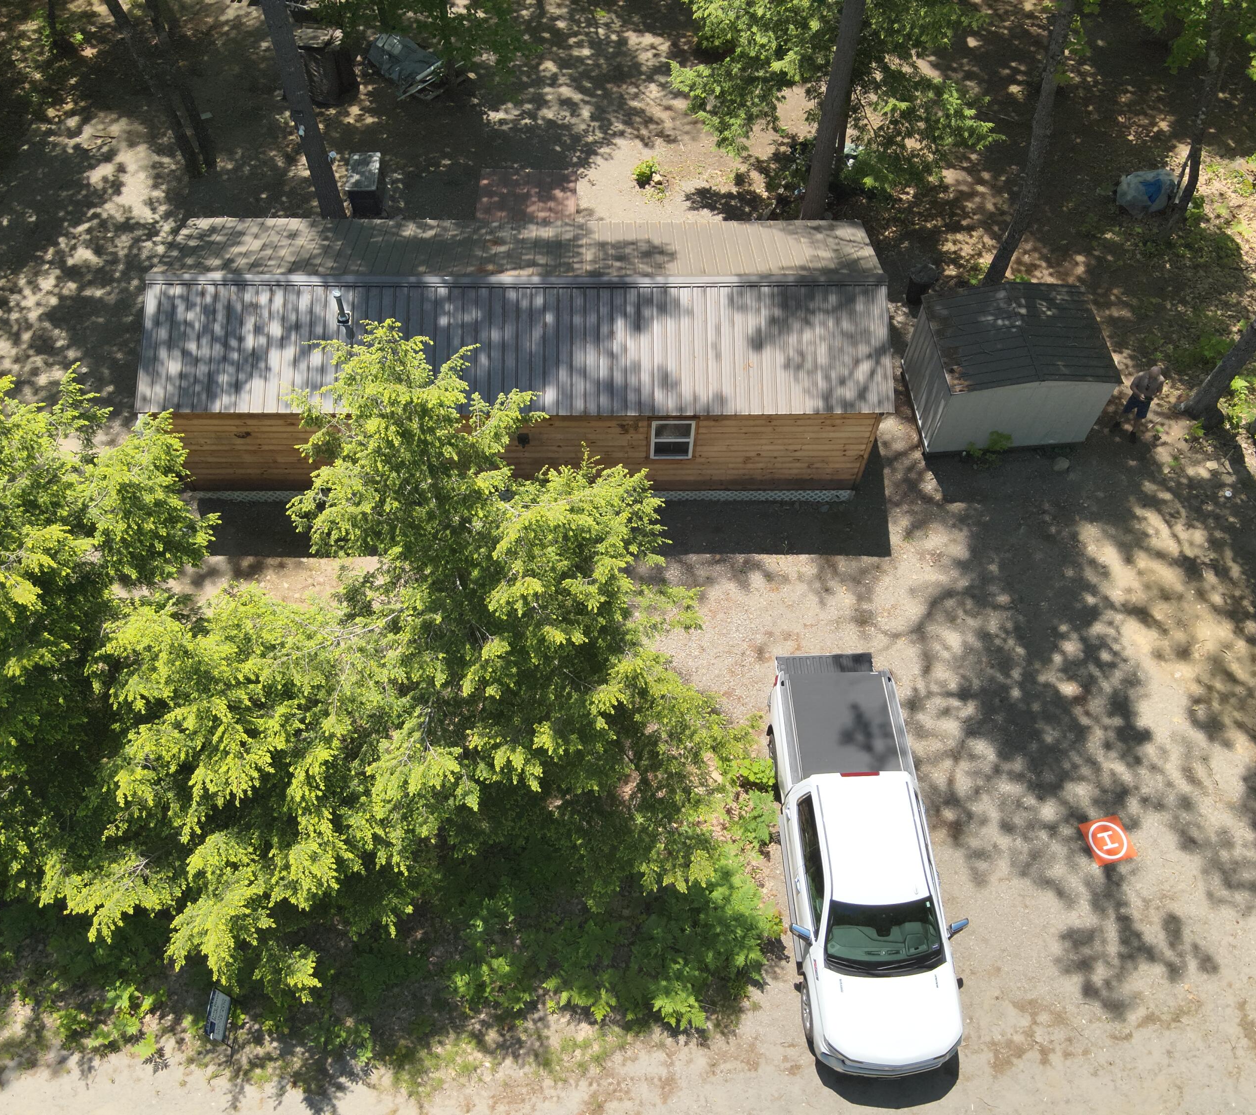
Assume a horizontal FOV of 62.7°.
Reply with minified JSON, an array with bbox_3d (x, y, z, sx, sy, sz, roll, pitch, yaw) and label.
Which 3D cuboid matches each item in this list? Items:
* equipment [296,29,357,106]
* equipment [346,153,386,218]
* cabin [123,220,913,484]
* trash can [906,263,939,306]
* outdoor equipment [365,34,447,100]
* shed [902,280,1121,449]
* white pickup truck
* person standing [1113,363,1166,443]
[{"bbox_3d":[-7.296,-11.902,24.985,1.150,1.500,0.850,0,61,0],"label":"equipment"},{"bbox_3d":[-5.935,-8.425,23.421,0.700,0.810,1.120,0,61,0],"label":"equipment"},{"bbox_3d":[-1.873,-3.814,19.014,12.510,3.808,4.459,0,61,0],"label":"cabin"},{"bbox_3d":[6.211,-5.786,21.898,0.580,0.930,0.580,0,61,0],"label":"trash can"},{"bbox_3d":[-5.436,-12.019,25.471,1.300,0.780,1.550,-36,67,-18],"label":"outdoor equipment"},{"bbox_3d":[7.345,-3.695,20.046,3.173,2.102,2.382,-4,61,-3],"label":"shed"},{"bbox_3d":[3.474,4.358,15.588,2.300,1.920,6.350,-3,61,-2],"label":"white pickup truck"},{"bbox_3d":[9.856,-2.956,19.838,0.580,1.750,0.500,18,62,10],"label":"person standing"}]

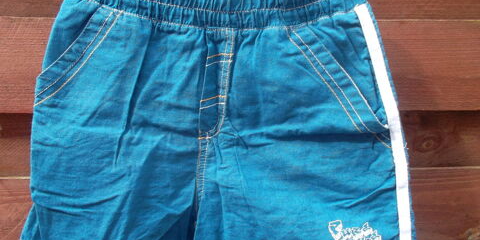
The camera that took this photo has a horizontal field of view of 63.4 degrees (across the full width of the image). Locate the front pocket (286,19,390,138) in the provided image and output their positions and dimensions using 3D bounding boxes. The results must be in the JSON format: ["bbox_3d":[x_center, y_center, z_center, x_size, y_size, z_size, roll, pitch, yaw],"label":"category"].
[{"bbox_3d":[0.094,-0.041,0.377,0.095,0.112,0.020,-2,14,-9],"label":"front pocket"}]

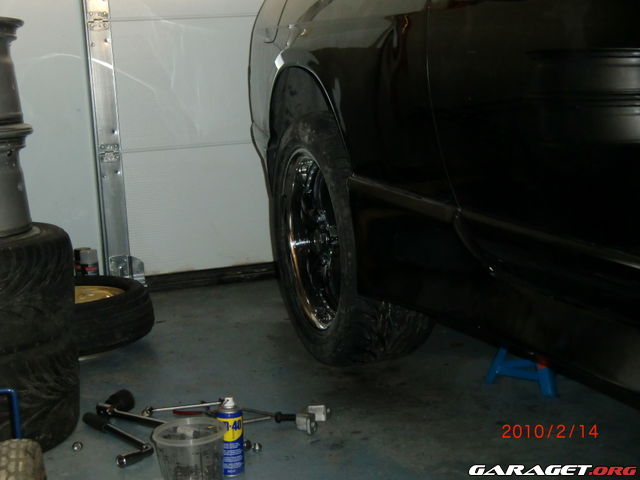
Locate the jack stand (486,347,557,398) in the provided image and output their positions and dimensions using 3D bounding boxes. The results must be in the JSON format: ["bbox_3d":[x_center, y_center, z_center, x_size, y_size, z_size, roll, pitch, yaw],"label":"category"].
[{"bbox_3d":[0.523,0.208,2.490,0.192,0.290,0.175,7,15,37],"label":"jack stand"}]

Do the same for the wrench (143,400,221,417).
[{"bbox_3d":[-0.325,0.395,2.415,0.200,0.022,0.030,-5,13,-13],"label":"wrench"}]

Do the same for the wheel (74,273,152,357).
[{"bbox_3d":[-0.763,0.214,3.038,0.535,0.138,0.535,-2,12,0],"label":"wheel"}]

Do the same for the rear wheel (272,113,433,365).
[{"bbox_3d":[0.071,-0.009,2.560,0.238,0.628,0.628,-7,13,-18],"label":"rear wheel"}]

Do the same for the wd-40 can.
[{"bbox_3d":[-0.182,0.396,2.050,0.053,0.160,0.053,-3,12,-6],"label":"wd-40 can"}]

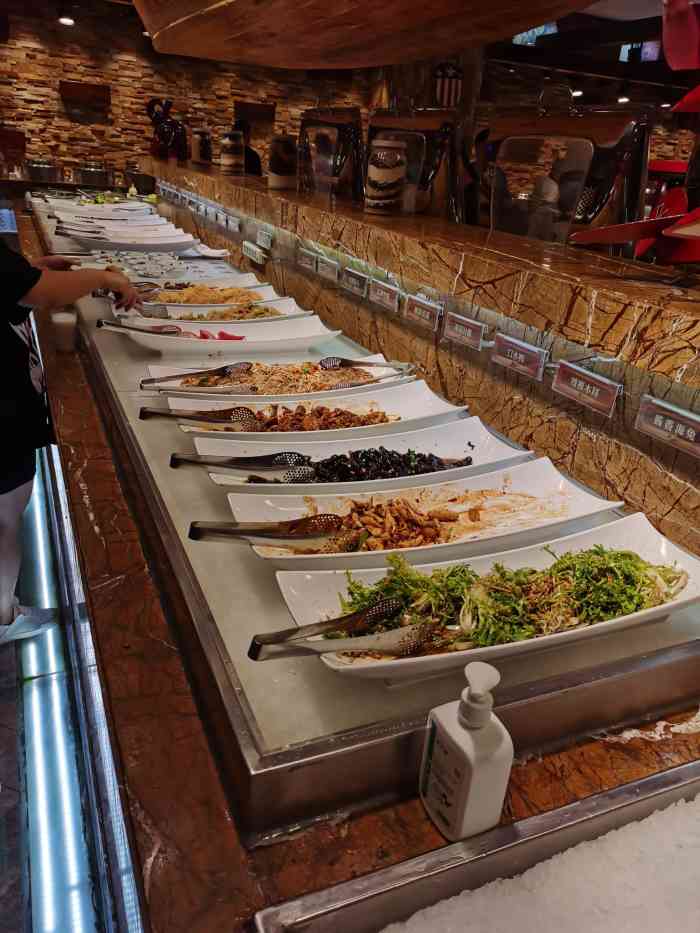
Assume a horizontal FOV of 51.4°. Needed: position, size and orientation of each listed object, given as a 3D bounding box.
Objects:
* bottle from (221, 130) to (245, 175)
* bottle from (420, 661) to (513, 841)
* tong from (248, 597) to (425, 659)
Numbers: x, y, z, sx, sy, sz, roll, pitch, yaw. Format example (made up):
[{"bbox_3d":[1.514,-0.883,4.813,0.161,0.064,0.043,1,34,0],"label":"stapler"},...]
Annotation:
[{"bbox_3d":[-0.758,-2.035,4.704,0.145,0.270,0.145,-6,26,-23],"label":"bottle"},{"bbox_3d":[0.119,0.288,0.754,0.050,0.184,0.068,-9,27,-29],"label":"bottle"},{"bbox_3d":[-0.005,0.186,0.818,0.232,0.037,0.060,-10,28,-31],"label":"tong"}]

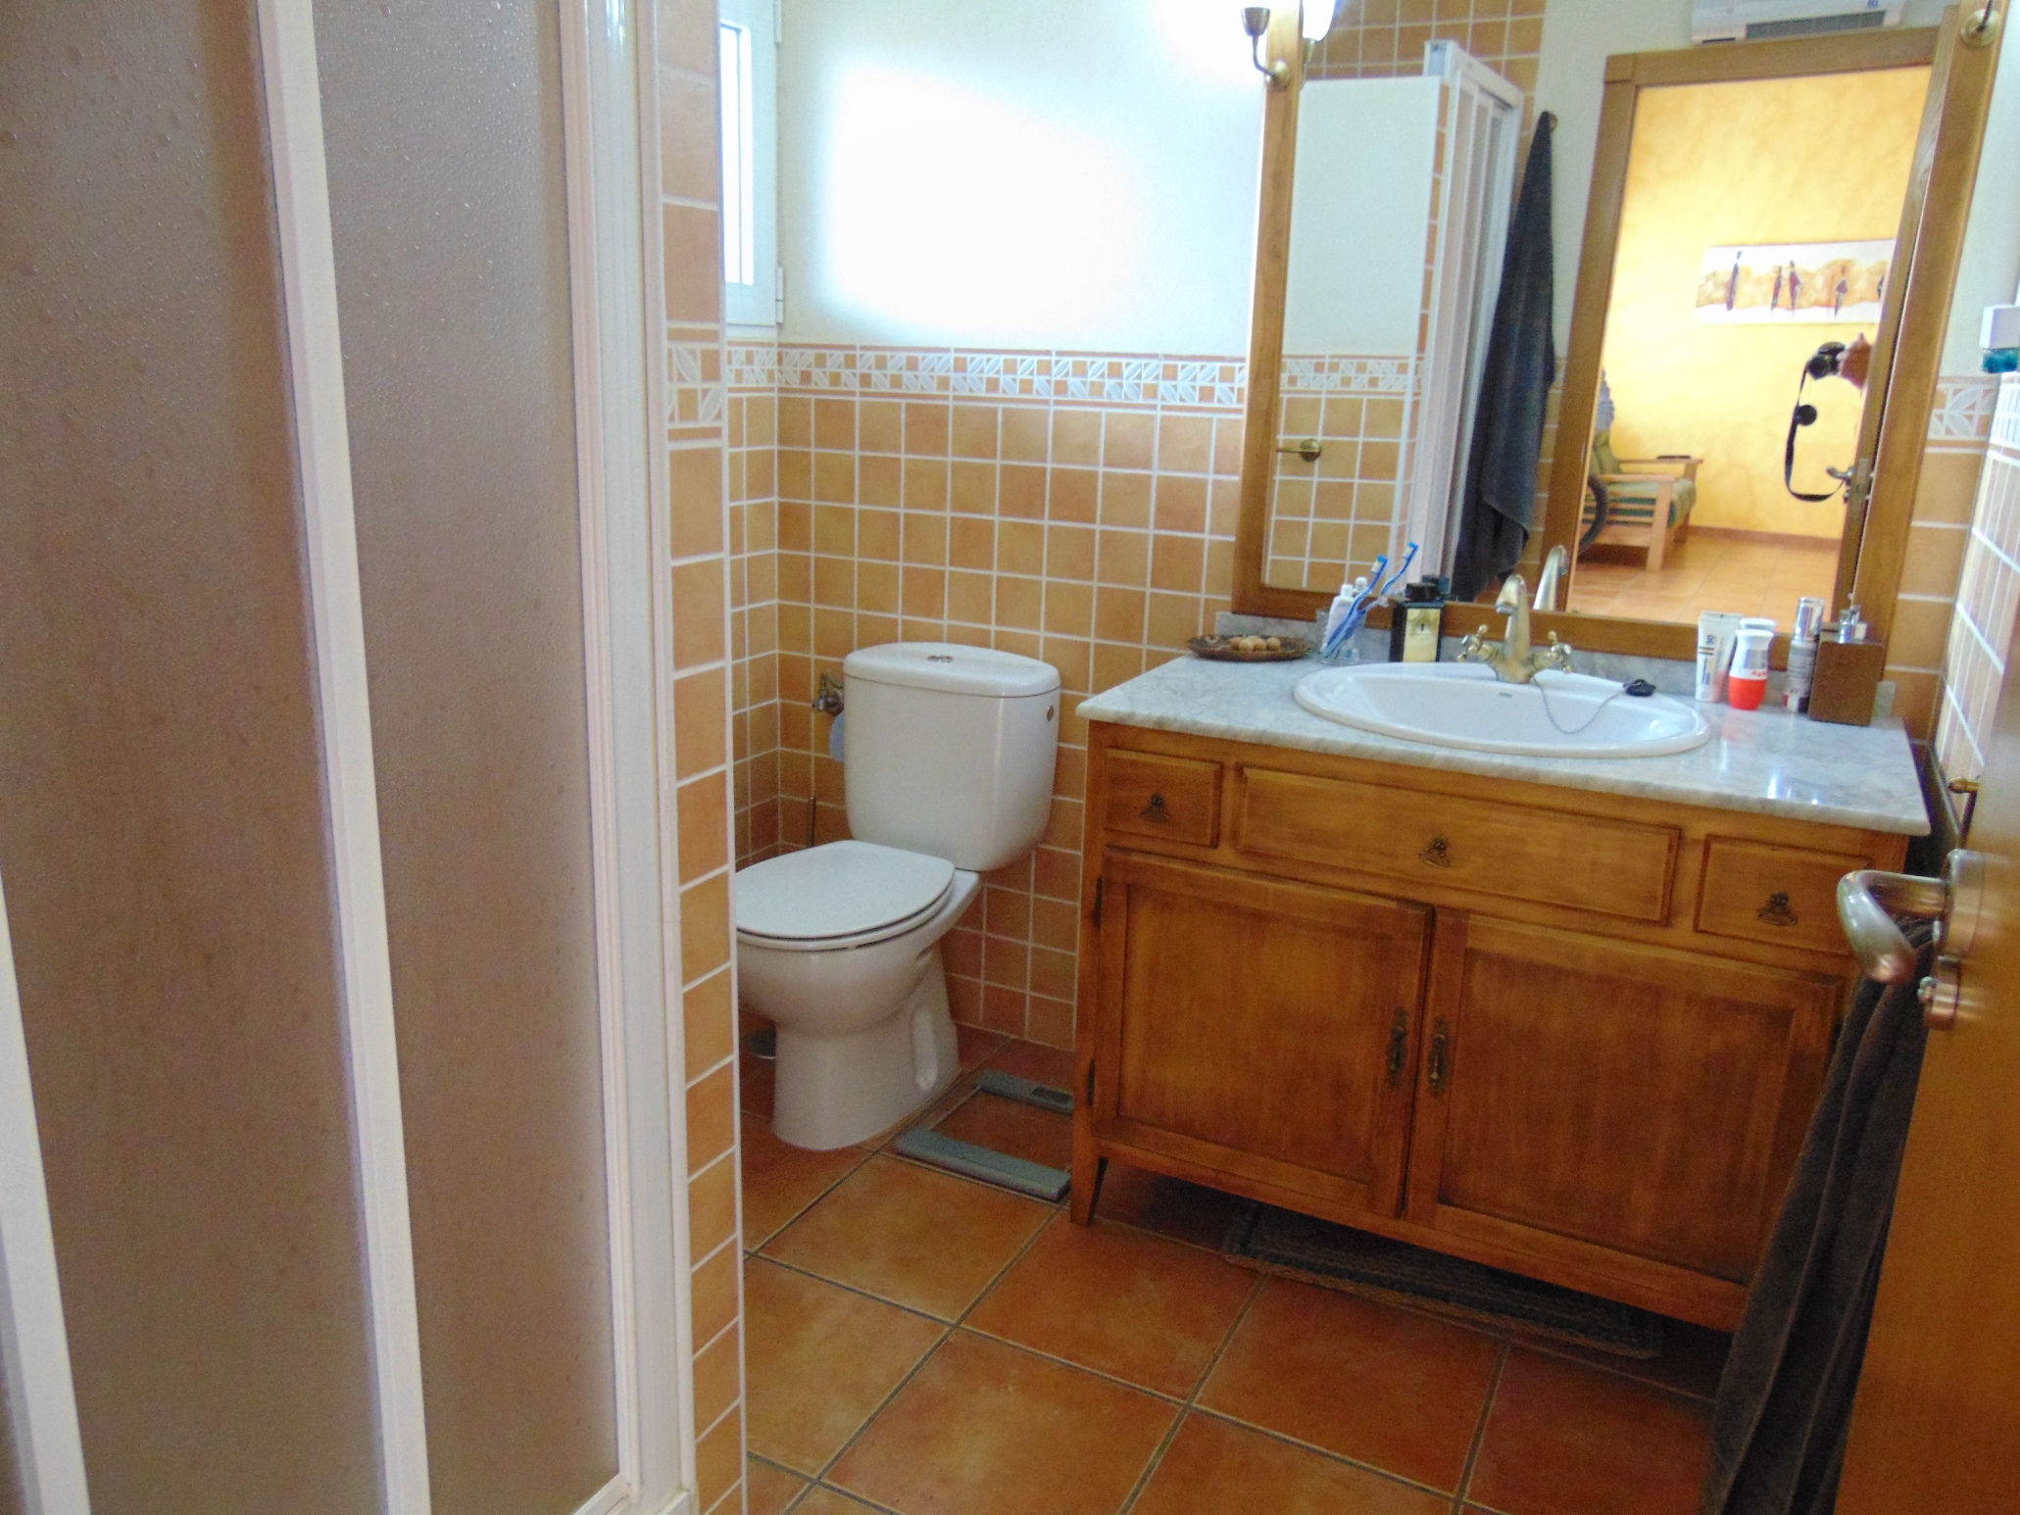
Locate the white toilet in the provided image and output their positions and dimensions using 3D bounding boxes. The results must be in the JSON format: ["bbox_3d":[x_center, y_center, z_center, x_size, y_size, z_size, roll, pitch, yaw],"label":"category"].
[{"bbox_3d":[-0.225,0.236,2.513,0.385,0.775,0.670,9,16,25],"label":"white toilet"}]

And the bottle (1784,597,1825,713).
[{"bbox_3d":[1.124,-0.144,2.067,0.032,0.162,0.032,9,16,25],"label":"bottle"}]

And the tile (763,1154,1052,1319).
[{"bbox_3d":[-0.149,0.729,2.235,0.333,0.010,0.333,9,16,25],"label":"tile"}]

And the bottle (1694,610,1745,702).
[{"bbox_3d":[1.027,-0.146,2.122,0.056,0.130,0.035,9,16,25],"label":"bottle"}]

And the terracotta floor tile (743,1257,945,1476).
[{"bbox_3d":[-0.302,0.794,1.929,0.333,0.010,0.333,9,16,25],"label":"terracotta floor tile"}]

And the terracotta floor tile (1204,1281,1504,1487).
[{"bbox_3d":[0.459,0.825,1.947,0.333,0.010,0.333,9,16,25],"label":"terracotta floor tile"}]

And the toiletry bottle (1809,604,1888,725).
[{"bbox_3d":[1.168,-0.129,2.033,0.073,0.155,0.073,9,16,25],"label":"toiletry bottle"}]

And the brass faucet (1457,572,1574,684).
[{"bbox_3d":[0.716,-0.180,2.082,0.157,0.163,0.175,9,16,26],"label":"brass faucet"}]

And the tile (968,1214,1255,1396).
[{"bbox_3d":[0.154,0.777,2.089,0.333,0.010,0.333,9,16,25],"label":"tile"}]

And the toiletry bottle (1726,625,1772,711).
[{"bbox_3d":[1.065,-0.126,2.105,0.054,0.108,0.052,9,16,26],"label":"toiletry bottle"}]

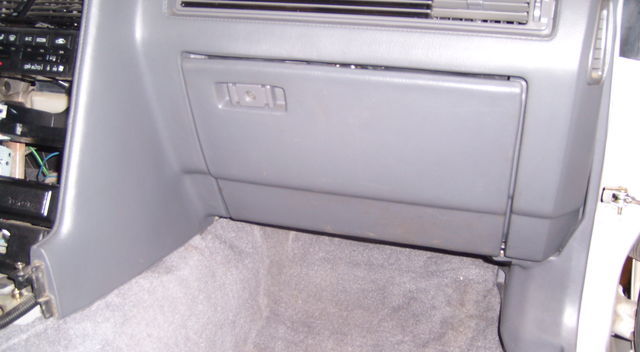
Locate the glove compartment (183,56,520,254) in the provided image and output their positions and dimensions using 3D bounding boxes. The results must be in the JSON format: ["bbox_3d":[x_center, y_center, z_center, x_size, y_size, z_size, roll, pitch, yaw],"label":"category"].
[{"bbox_3d":[0.059,-0.045,0.972,0.450,0.319,0.150,7,34,16],"label":"glove compartment"}]

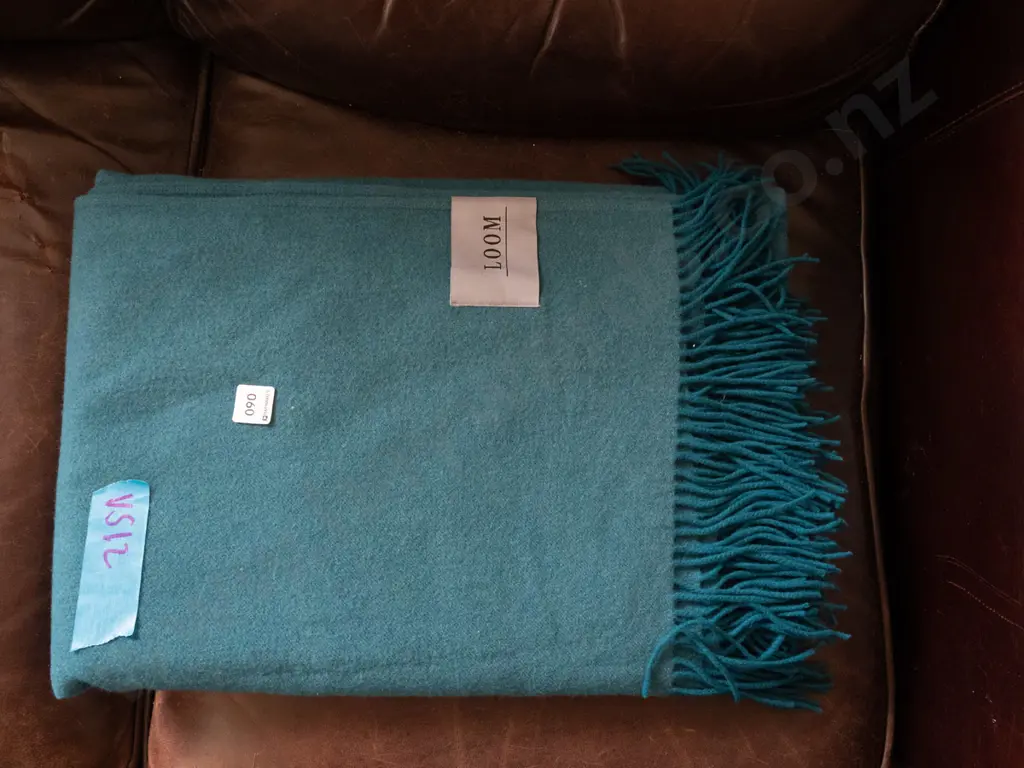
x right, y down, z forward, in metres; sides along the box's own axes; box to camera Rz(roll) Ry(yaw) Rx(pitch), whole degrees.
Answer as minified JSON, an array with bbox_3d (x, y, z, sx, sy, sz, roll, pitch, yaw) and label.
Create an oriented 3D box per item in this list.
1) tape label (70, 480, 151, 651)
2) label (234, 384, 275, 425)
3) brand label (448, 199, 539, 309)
[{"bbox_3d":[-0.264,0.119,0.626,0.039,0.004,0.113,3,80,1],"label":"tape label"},{"bbox_3d":[-0.176,0.014,0.645,0.026,0.002,0.026,4,80,1],"label":"label"},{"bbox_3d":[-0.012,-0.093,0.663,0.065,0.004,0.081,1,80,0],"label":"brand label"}]

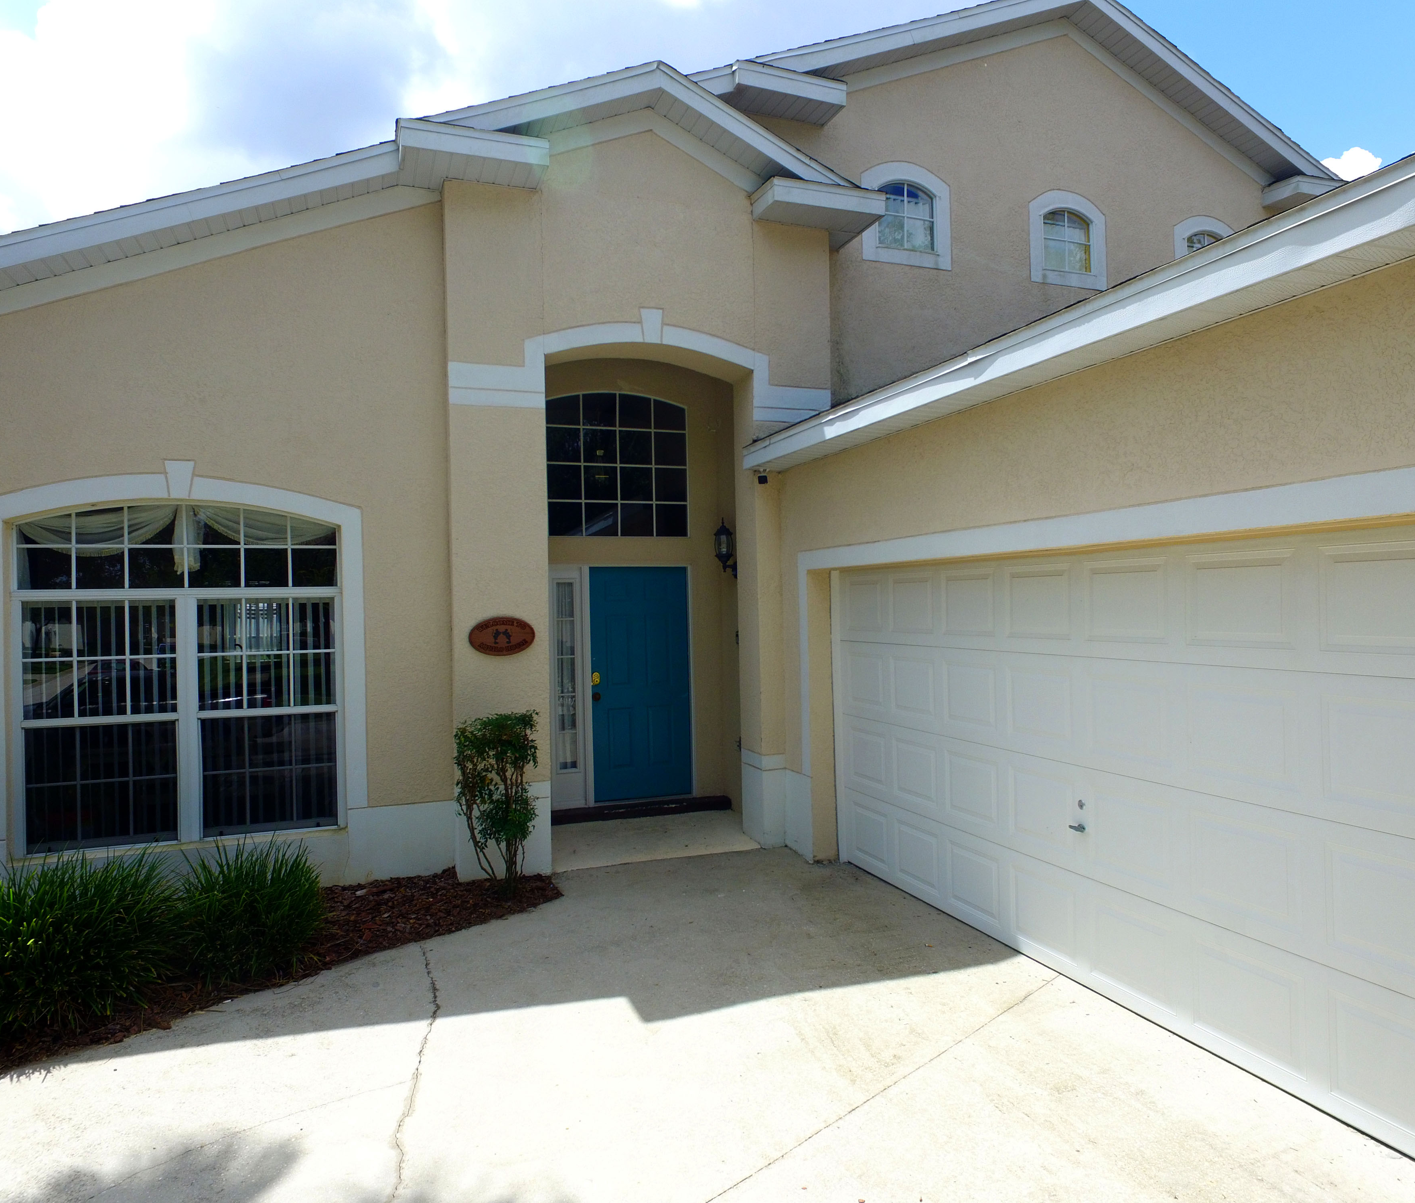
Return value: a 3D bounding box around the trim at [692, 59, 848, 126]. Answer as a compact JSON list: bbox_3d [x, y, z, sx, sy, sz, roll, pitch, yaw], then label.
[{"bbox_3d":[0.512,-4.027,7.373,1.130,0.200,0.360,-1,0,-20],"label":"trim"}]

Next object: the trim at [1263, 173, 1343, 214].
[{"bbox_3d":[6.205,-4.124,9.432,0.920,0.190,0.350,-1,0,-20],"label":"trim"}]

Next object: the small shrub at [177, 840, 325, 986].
[{"bbox_3d":[-2.469,1.602,5.029,0.700,0.630,0.730,-1,0,-20],"label":"small shrub"}]

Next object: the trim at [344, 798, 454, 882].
[{"bbox_3d":[-2.141,1.677,6.481,0.720,0.500,0.060,-1,0,-20],"label":"trim"}]

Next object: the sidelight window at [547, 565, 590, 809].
[{"bbox_3d":[-1.203,0.737,7.904,0.380,2.080,0.100,-1,0,-20],"label":"sidelight window"}]

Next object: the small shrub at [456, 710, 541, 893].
[{"bbox_3d":[-1.398,1.320,6.158,0.550,1.185,0.520,-1,0,-20],"label":"small shrub"}]

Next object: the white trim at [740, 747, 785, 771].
[{"bbox_3d":[0.438,1.243,7.342,0.200,0.125,0.460,-1,0,-20],"label":"white trim"}]

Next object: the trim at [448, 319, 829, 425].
[{"bbox_3d":[-0.390,-1.718,6.836,2.940,0.690,0.070,-1,0,-20],"label":"trim"}]

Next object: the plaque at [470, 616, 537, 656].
[{"bbox_3d":[-1.420,0.244,6.446,0.457,0.273,0.035,-1,0,-20],"label":"plaque"}]

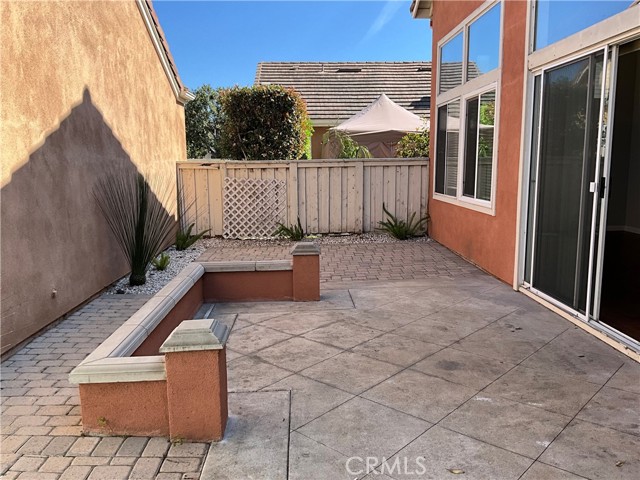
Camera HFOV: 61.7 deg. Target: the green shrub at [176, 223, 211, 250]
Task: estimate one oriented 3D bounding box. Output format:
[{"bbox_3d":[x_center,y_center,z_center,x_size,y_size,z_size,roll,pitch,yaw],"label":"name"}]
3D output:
[{"bbox_3d":[-2.172,-0.062,9.132,0.660,0.480,0.620,0,8,-2],"label":"green shrub"}]

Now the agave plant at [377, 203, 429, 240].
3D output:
[{"bbox_3d":[1.585,-0.350,10.303,1.000,0.720,0.850,0,8,-2],"label":"agave plant"}]

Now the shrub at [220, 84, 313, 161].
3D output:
[{"bbox_3d":[-1.174,-1.761,11.769,2.050,3.100,1.700,0,8,-2],"label":"shrub"}]

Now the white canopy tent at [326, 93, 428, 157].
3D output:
[{"bbox_3d":[1.701,-2.288,14.522,3.000,3.267,3.000,0,8,-2],"label":"white canopy tent"}]

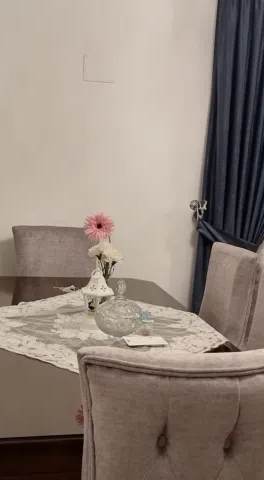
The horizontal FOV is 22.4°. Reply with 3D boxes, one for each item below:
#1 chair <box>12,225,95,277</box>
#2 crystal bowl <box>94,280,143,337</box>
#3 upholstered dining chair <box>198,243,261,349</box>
[{"bbox_3d":[-0.407,0.466,3.656,0.505,1.010,0.610,1,8,-13],"label":"chair"},{"bbox_3d":[-0.057,0.258,2.564,0.180,0.200,0.180,3,7,0],"label":"crystal bowl"},{"bbox_3d":[0.246,0.547,3.272,0.610,1.010,0.505,1,8,-13],"label":"upholstered dining chair"}]

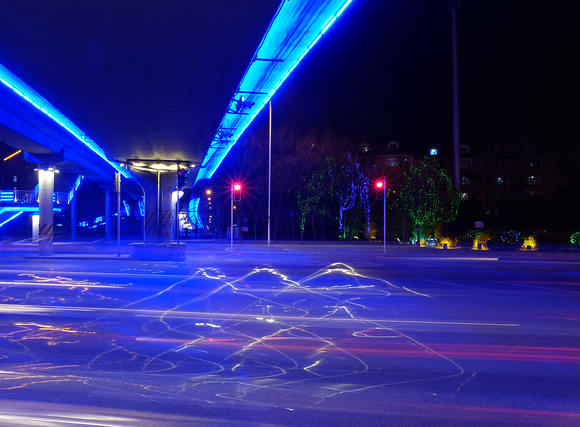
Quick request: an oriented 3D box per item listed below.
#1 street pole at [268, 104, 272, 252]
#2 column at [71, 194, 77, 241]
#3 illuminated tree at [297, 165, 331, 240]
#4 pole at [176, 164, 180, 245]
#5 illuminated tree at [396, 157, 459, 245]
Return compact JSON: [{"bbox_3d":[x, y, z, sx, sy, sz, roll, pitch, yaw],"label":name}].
[{"bbox_3d":[-1.220,-2.388,26.300,0.200,9.400,0.200,0,-1,0],"label":"street pole"},{"bbox_3d":[-20.267,0.305,40.000,0.600,4.550,0.600,0,-1,0],"label":"column"},{"bbox_3d":[2.120,-0.880,38.500,3.000,6.720,2.800,0,-1,0],"label":"illuminated tree"},{"bbox_3d":[-5.366,-0.432,20.500,0.150,3.840,0.150,0,-1,0],"label":"pole"},{"bbox_3d":[9.971,-0.858,30.500,4.400,6.430,4.200,0,-1,0],"label":"illuminated tree"}]

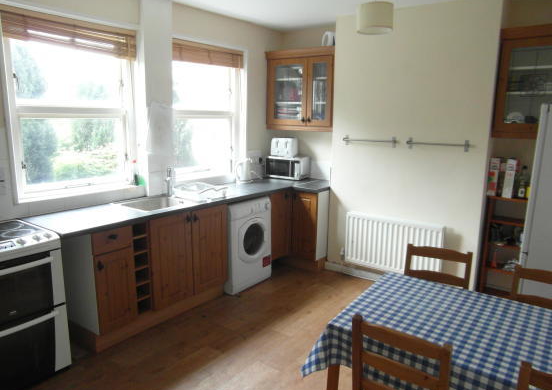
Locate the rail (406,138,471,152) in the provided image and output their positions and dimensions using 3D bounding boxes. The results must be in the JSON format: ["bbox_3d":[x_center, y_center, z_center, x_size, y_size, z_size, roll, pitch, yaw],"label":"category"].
[{"bbox_3d":[1.416,-0.441,3.378,0.520,0.105,0.070,10,14,37],"label":"rail"}]

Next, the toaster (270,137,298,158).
[{"bbox_3d":[0.118,-0.575,4.681,0.270,0.205,0.215,5,12,22],"label":"toaster"}]

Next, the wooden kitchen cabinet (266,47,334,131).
[{"bbox_3d":[0.356,-1.198,4.464,0.970,0.880,0.345,10,14,37],"label":"wooden kitchen cabinet"}]

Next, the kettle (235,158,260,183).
[{"bbox_3d":[-0.320,-0.260,4.391,0.225,0.255,0.160,1,11,0],"label":"kettle"}]

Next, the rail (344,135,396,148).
[{"bbox_3d":[0.909,-0.526,3.772,0.535,0.105,0.070,10,14,37],"label":"rail"}]

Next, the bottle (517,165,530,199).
[{"bbox_3d":[2.094,-0.110,3.235,0.075,0.275,0.065,10,14,37],"label":"bottle"}]

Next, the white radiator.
[{"bbox_3d":[1.134,0.487,3.740,0.935,0.515,0.100,10,14,37],"label":"white radiator"}]

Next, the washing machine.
[{"bbox_3d":[-0.447,0.457,3.922,0.580,0.850,0.590,10,14,37],"label":"washing machine"}]

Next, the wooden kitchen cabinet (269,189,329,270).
[{"bbox_3d":[0.127,0.346,4.480,0.960,0.875,0.995,10,14,37],"label":"wooden kitchen cabinet"}]

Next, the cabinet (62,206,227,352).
[{"bbox_3d":[-1.065,0.565,3.249,0.590,0.875,1.225,10,14,37],"label":"cabinet"}]

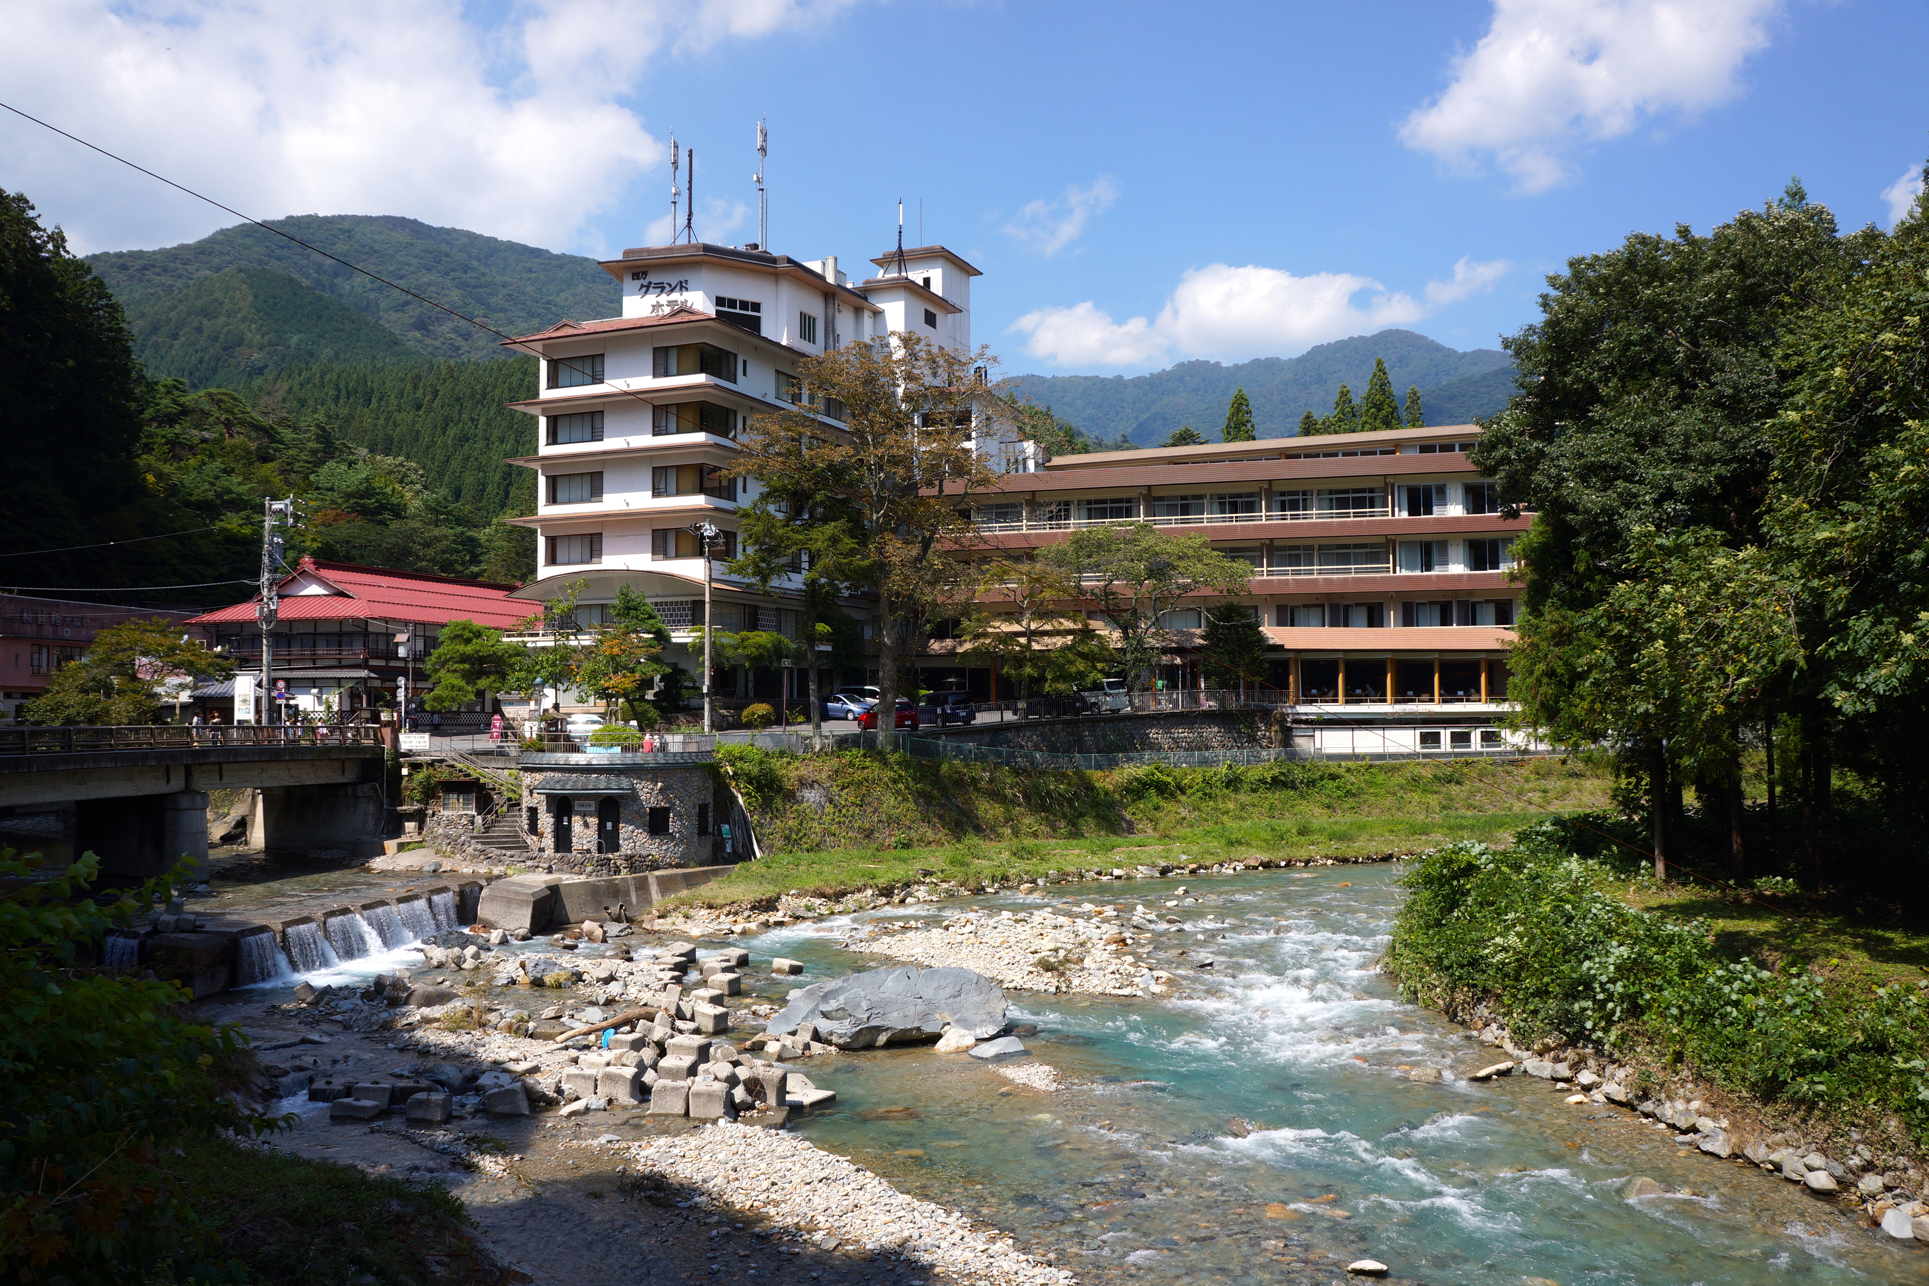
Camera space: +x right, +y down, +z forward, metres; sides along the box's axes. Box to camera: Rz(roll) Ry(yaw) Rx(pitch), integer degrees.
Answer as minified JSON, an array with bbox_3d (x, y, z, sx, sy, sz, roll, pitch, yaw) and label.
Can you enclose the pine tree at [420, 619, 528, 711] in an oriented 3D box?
[{"bbox_3d":[-25.642,1.828,84.013,5.400,6.189,5.000,1,-3,-17],"label":"pine tree"}]

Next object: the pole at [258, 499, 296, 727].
[{"bbox_3d":[-33.455,-1.064,78.147,1.900,12.158,1.100,1,-3,-23],"label":"pole"}]

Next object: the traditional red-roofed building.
[{"bbox_3d":[-36.511,0.601,108.211,13.801,10.838,27.207,-1,-3,19],"label":"traditional red-roofed building"}]

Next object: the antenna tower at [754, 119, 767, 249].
[{"bbox_3d":[-12.616,-28.327,99.676,0.850,8.557,0.750,-1,-3,23],"label":"antenna tower"}]

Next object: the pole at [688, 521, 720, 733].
[{"bbox_3d":[-12.115,-0.733,75.124,1.500,9.997,1.200,0,-3,-9],"label":"pole"}]

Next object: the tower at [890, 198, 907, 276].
[{"bbox_3d":[-4.588,-28.335,112.490,1.150,5.660,1.100,-1,-3,23],"label":"tower"}]

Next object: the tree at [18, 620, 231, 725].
[{"bbox_3d":[-43.164,2.092,83.002,9.600,6.687,8.000,1,-3,-27],"label":"tree"}]

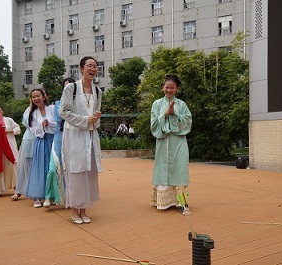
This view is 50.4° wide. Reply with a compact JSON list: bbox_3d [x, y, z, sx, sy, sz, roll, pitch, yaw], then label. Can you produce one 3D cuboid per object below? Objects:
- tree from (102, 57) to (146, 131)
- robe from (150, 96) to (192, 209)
[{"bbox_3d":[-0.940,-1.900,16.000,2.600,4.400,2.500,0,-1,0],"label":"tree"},{"bbox_3d":[0.345,0.234,3.500,0.500,1.310,0.400,0,-1,10],"label":"robe"}]

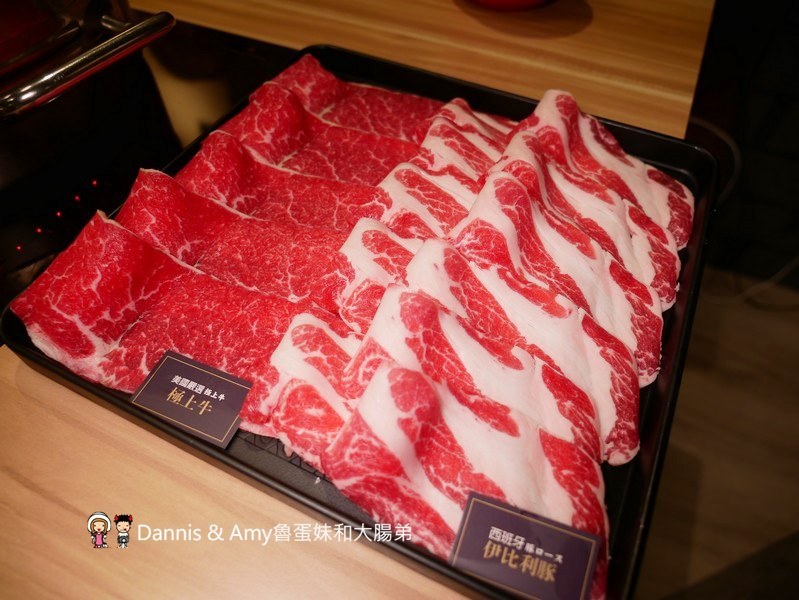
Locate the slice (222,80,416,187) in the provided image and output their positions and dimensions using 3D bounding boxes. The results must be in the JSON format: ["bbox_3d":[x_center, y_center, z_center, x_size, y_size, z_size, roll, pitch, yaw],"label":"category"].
[{"bbox_3d":[-0.066,-0.132,0.461,0.162,0.033,0.098,22,55,15],"label":"slice"}]

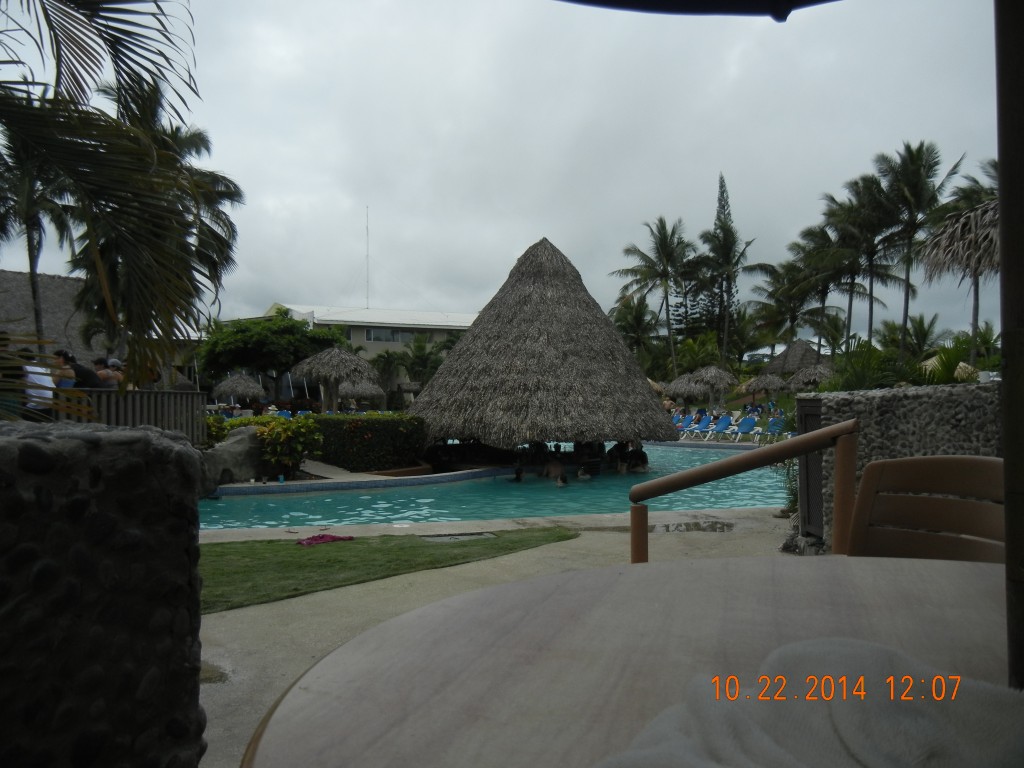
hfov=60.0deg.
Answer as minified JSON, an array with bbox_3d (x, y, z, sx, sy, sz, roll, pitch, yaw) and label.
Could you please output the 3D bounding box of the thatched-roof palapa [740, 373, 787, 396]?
[{"bbox_3d":[15.424,0.761,54.000,2.600,2.700,2.600,0,-1,0],"label":"thatched-roof palapa"}]

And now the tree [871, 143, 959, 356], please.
[{"bbox_3d":[22.845,-6.093,50.000,5.070,15.251,5.000,0,0,0],"label":"tree"}]

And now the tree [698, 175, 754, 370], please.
[{"bbox_3d":[16.435,-7.297,68.000,4.291,17.510,4.300,0,0,0],"label":"tree"}]

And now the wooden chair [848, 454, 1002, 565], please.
[{"bbox_3d":[0.720,0.560,1.520,0.580,0.870,0.560,0,0,-43],"label":"wooden chair"}]

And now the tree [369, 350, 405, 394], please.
[{"bbox_3d":[-7.793,0.095,56.000,2.800,4.700,2.800,0,-1,0],"label":"tree"}]

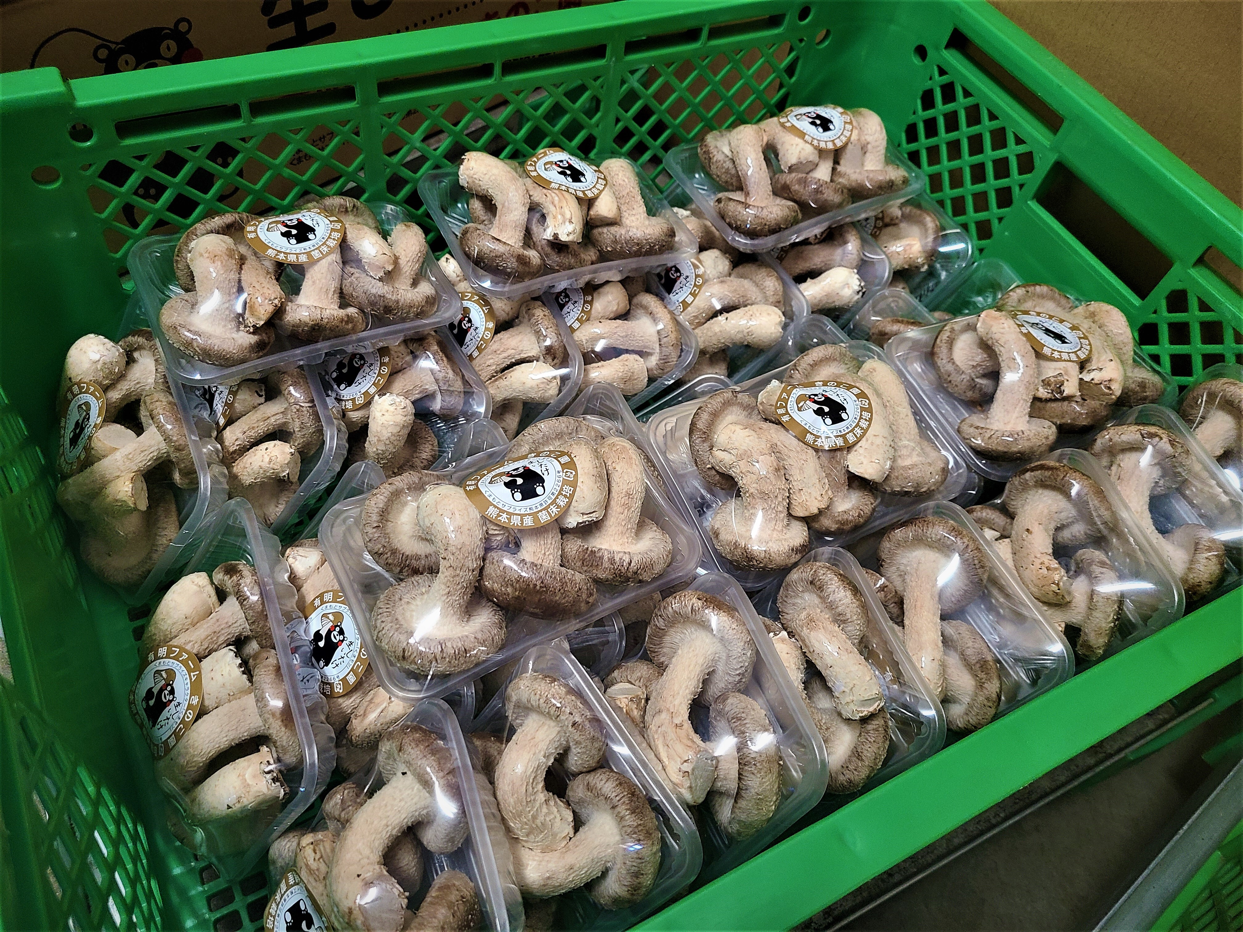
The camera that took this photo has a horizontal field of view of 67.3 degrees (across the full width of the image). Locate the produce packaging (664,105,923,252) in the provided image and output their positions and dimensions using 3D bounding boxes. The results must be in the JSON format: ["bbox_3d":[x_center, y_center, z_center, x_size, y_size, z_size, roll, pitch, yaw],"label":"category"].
[{"bbox_3d":[0.102,-0.174,0.554,0.132,0.057,0.094,-20,56,-15],"label":"produce packaging"}]

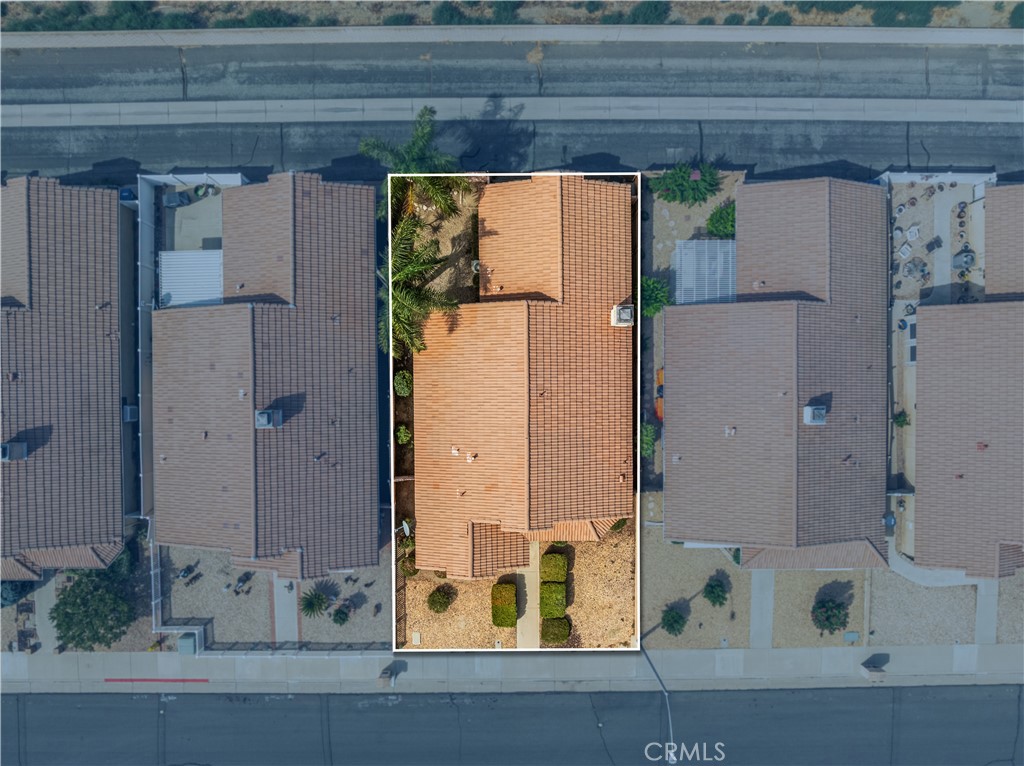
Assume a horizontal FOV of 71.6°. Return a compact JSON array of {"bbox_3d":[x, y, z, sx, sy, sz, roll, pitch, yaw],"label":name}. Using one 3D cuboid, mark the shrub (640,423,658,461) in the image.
[{"bbox_3d":[7.170,3.090,37.700,1.100,1.600,1.950,0,90,0],"label":"shrub"}]

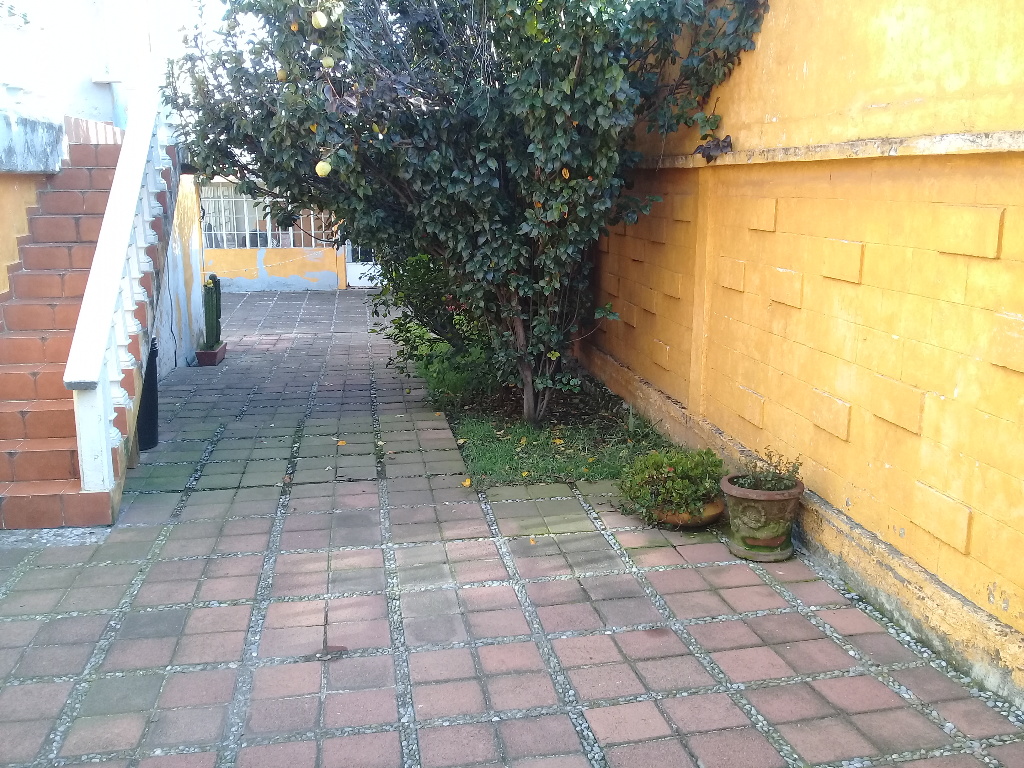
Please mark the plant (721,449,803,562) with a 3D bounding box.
[{"bbox_3d":[1.300,0.599,4.754,0.423,0.549,0.423,-3,12,-9],"label":"plant"}]

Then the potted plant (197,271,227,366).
[{"bbox_3d":[-3.302,-0.707,10.022,0.226,0.949,0.498,-2,12,-5],"label":"potted plant"}]

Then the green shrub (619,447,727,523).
[{"bbox_3d":[0.901,0.573,5.176,0.583,0.429,0.536,-3,12,-9],"label":"green shrub"}]

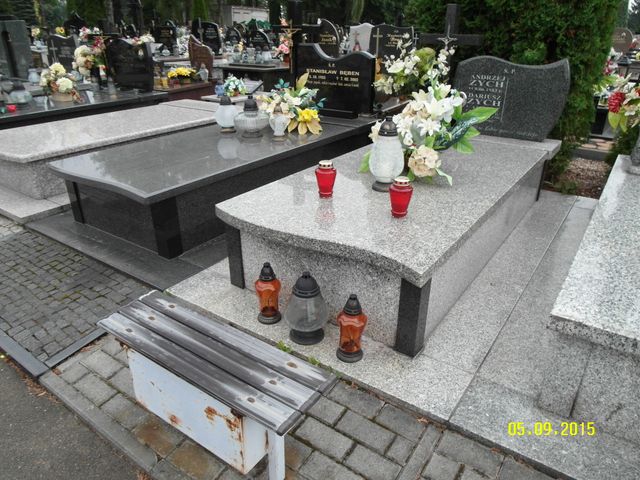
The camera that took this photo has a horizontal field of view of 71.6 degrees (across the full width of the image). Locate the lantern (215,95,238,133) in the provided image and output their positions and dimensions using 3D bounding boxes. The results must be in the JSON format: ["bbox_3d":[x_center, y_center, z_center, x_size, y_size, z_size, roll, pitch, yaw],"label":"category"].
[{"bbox_3d":[-0.754,-1.021,3.602,0.170,0.280,0.170,-1,26,0],"label":"lantern"}]

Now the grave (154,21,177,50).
[{"bbox_3d":[-3.921,-5.178,11.261,0.750,0.830,0.100,17,31,32],"label":"grave"}]

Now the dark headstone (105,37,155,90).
[{"bbox_3d":[-2.405,-2.245,5.665,0.820,0.590,0.100,17,31,30],"label":"dark headstone"}]

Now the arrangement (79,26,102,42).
[{"bbox_3d":[-3.569,-3.188,6.900,0.310,0.270,0.260,17,31,30],"label":"arrangement"}]

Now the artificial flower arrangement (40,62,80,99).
[{"bbox_3d":[-2.941,-1.780,5.000,0.380,0.400,0.340,17,31,30],"label":"artificial flower arrangement"}]

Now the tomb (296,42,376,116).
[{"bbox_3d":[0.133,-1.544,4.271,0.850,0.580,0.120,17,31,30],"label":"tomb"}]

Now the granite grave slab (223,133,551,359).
[{"bbox_3d":[0.631,-0.258,2.792,1.090,0.437,2.430,18,31,32],"label":"granite grave slab"}]

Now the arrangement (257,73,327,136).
[{"bbox_3d":[-0.208,-1.116,3.612,0.420,0.430,0.360,17,31,32],"label":"arrangement"}]

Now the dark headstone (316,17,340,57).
[{"bbox_3d":[0.183,-4.296,9.579,0.660,0.950,0.100,17,31,32],"label":"dark headstone"}]

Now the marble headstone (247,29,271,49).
[{"bbox_3d":[-1.780,-5.801,12.838,0.900,0.680,0.100,17,31,32],"label":"marble headstone"}]

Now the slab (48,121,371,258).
[{"bbox_3d":[-0.591,-0.608,3.527,1.060,0.420,2.540,17,31,30],"label":"slab"}]

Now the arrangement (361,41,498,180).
[{"bbox_3d":[0.542,-0.675,2.334,0.560,0.650,0.460,17,31,32],"label":"arrangement"}]

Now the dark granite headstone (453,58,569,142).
[{"bbox_3d":[1.329,-1.008,3.144,0.751,0.535,0.080,17,31,32],"label":"dark granite headstone"}]

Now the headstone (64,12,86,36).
[{"bbox_3d":[-5.841,-5.077,10.600,0.750,0.720,0.110,17,31,30],"label":"headstone"}]

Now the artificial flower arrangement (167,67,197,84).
[{"bbox_3d":[-2.107,-2.502,6.749,0.420,0.280,0.360,17,31,32],"label":"artificial flower arrangement"}]

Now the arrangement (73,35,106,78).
[{"bbox_3d":[-2.903,-2.286,5.589,0.380,0.580,0.360,17,31,32],"label":"arrangement"}]

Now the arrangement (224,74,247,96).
[{"bbox_3d":[-1.028,-1.880,5.400,0.250,0.250,0.220,17,31,30],"label":"arrangement"}]

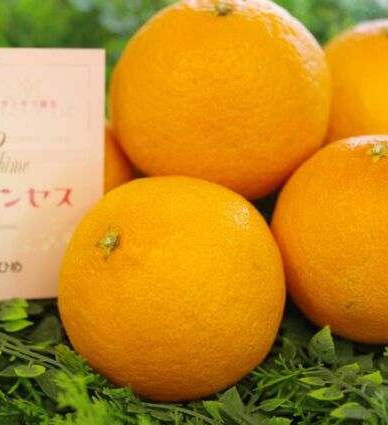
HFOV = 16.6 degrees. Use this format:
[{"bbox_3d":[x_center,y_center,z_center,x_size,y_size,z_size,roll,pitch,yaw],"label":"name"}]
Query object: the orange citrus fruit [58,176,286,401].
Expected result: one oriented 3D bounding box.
[{"bbox_3d":[-0.008,0.027,0.469,0.080,0.074,0.080,-51,35,0],"label":"orange citrus fruit"}]

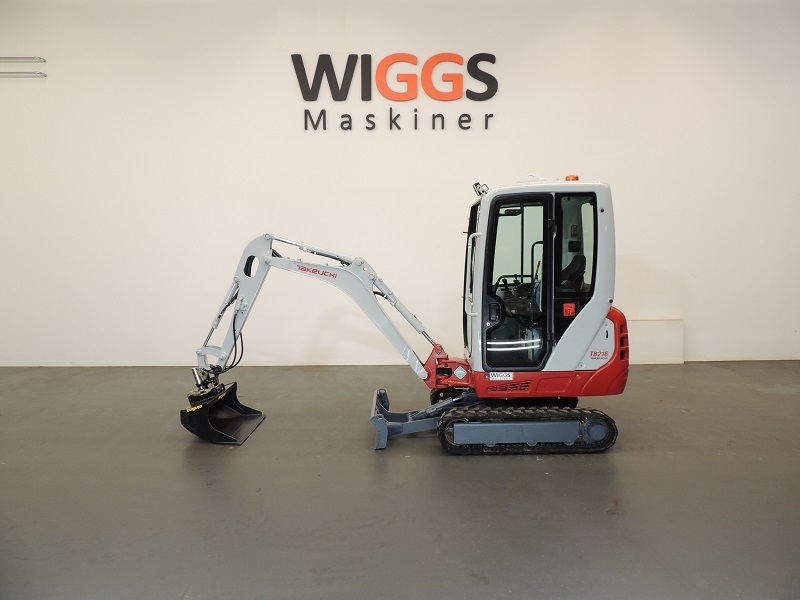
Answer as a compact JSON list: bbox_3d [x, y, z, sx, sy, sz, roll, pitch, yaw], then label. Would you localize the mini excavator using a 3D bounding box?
[{"bbox_3d":[0.080,0.085,5.450,4.120,2.500,1.300,0,1,0],"label":"mini excavator"}]

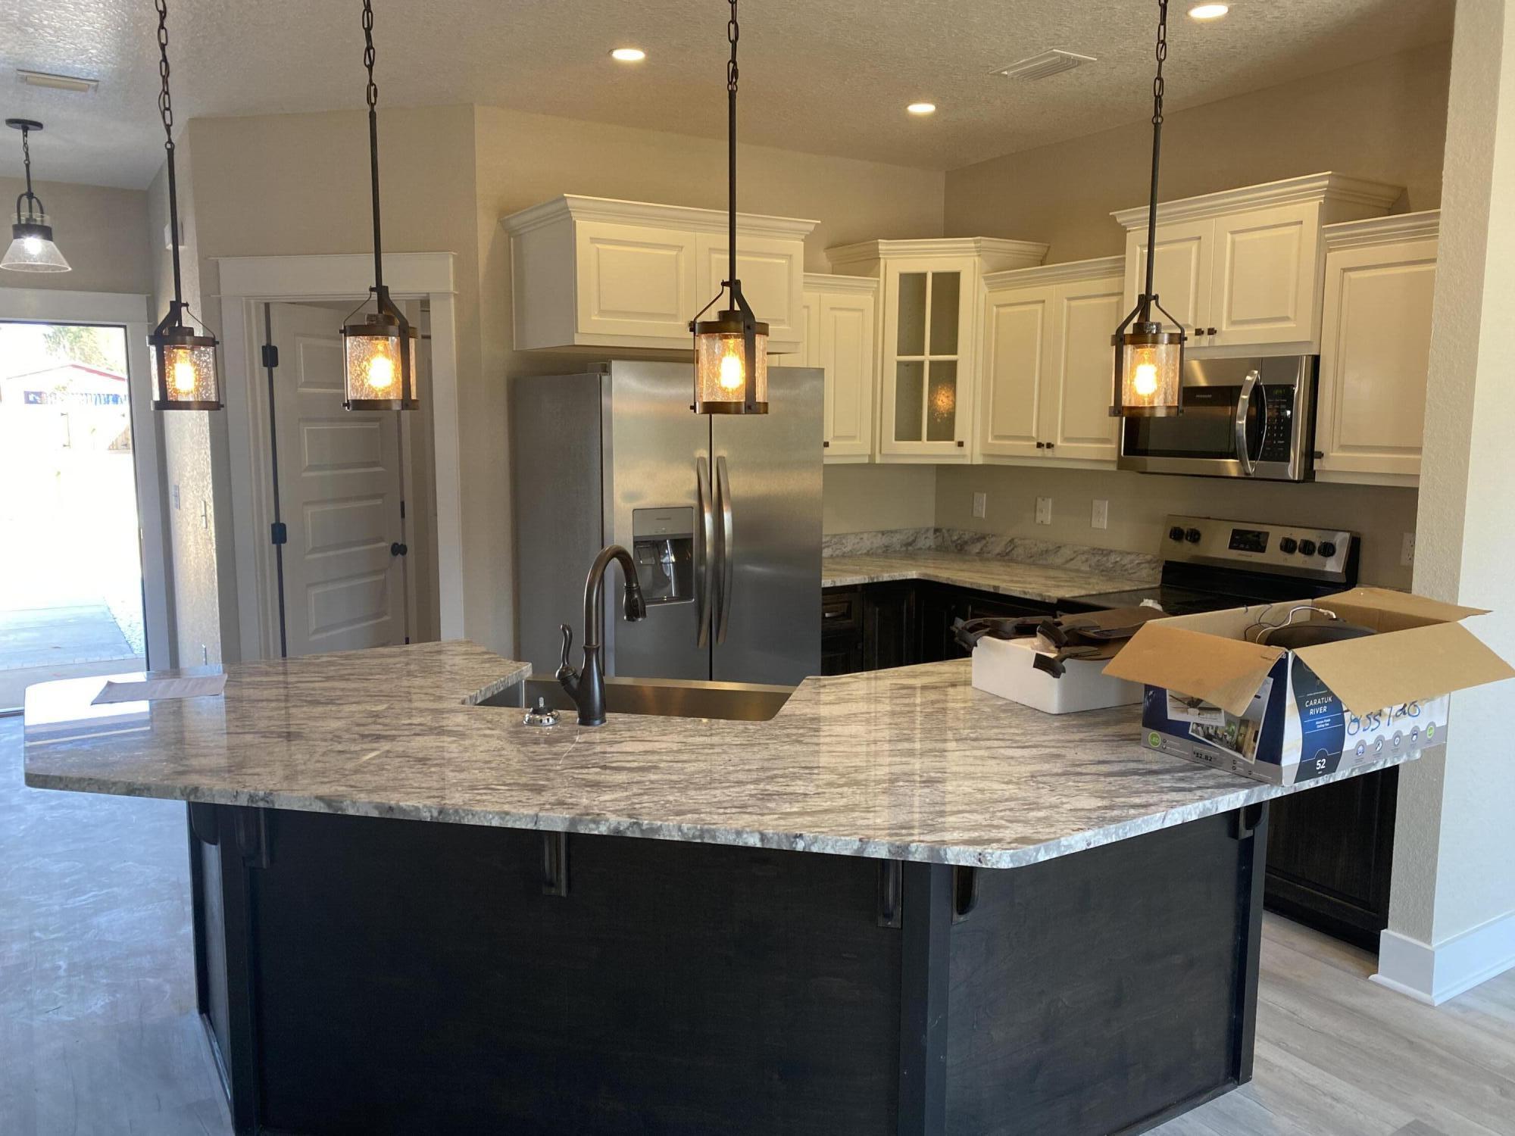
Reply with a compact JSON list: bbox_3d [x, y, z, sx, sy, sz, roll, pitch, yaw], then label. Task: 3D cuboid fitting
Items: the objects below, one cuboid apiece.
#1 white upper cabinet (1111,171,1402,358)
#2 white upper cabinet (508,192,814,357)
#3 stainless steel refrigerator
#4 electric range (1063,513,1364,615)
[{"bbox_3d":[1.689,-0.994,3.951,0.390,0.540,0.860,-5,9,-31],"label":"white upper cabinet"},{"bbox_3d":[-0.375,-1.085,4.404,1.044,0.493,0.647,-4,9,-31],"label":"white upper cabinet"},{"bbox_3d":[-0.343,0.114,4.389,0.840,1.765,0.910,-5,9,-31],"label":"stainless steel refrigerator"},{"bbox_3d":[1.534,0.451,4.024,0.680,1.203,0.757,-4,9,-31],"label":"electric range"}]

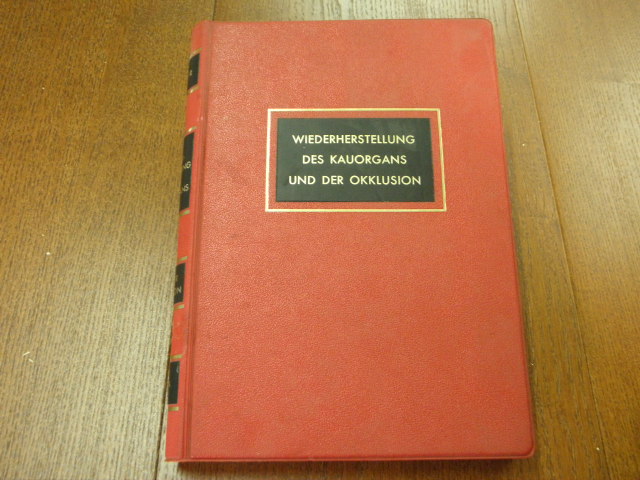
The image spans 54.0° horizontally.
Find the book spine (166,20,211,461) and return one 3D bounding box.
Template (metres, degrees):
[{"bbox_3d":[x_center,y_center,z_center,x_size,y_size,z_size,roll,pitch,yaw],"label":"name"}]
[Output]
[{"bbox_3d":[-0.072,-0.006,0.361,0.016,0.042,0.250,0,74,0],"label":"book spine"}]

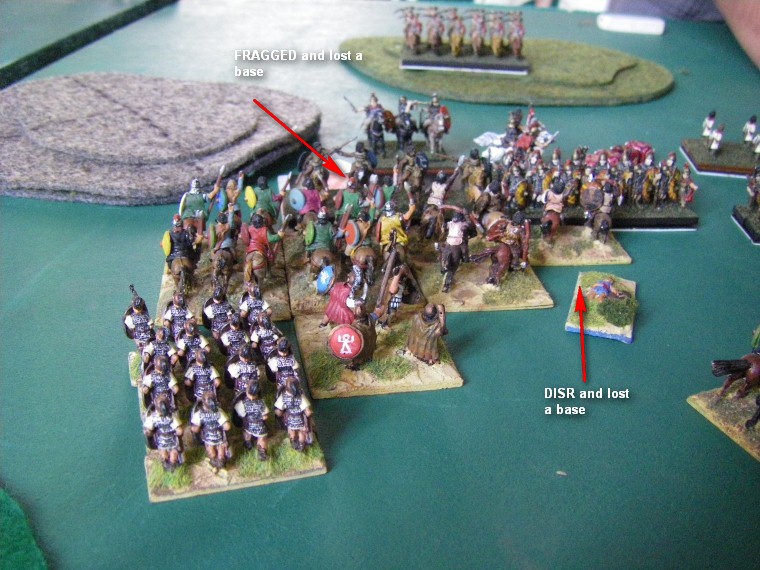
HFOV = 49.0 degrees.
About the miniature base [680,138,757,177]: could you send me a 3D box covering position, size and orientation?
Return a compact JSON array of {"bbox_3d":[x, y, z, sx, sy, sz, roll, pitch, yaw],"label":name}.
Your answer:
[{"bbox_3d":[0.166,-0.059,0.393,0.040,0.004,0.038,5,28,6],"label":"miniature base"}]

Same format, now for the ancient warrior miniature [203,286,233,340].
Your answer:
[{"bbox_3d":[-0.044,0.009,0.227,0.008,0.019,0.008,-6,32,-14],"label":"ancient warrior miniature"}]

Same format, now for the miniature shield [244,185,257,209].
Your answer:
[{"bbox_3d":[-0.044,-0.030,0.284,0.002,0.008,0.008,-11,31,-34],"label":"miniature shield"}]

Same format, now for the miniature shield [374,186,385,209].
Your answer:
[{"bbox_3d":[0.000,-0.030,0.290,0.002,0.007,0.007,-4,29,-12],"label":"miniature shield"}]

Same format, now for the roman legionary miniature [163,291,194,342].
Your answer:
[{"bbox_3d":[-0.054,0.010,0.227,0.009,0.020,0.008,-6,29,-15],"label":"roman legionary miniature"}]

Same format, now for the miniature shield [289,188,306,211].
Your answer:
[{"bbox_3d":[-0.028,-0.029,0.279,0.008,0.008,0.002,26,25,33],"label":"miniature shield"}]

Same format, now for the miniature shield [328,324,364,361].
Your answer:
[{"bbox_3d":[-0.009,0.015,0.221,0.009,0.009,0.002,2,-2,-2],"label":"miniature shield"}]

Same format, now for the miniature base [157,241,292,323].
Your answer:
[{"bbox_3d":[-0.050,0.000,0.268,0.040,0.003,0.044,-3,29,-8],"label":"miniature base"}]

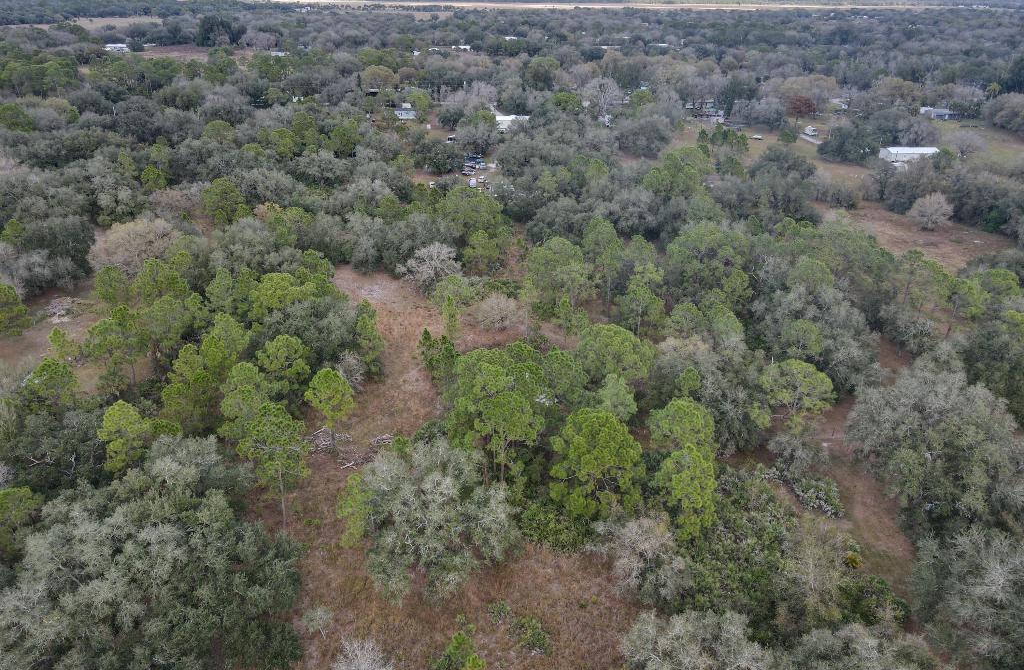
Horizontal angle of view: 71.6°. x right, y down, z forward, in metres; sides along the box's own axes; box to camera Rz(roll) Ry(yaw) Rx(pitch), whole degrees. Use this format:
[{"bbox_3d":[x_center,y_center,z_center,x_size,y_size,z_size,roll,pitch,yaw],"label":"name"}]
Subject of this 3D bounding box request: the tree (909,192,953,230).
[{"bbox_3d":[113.628,-33.353,193.368,10.600,11.000,10.600,1,26,0],"label":"tree"}]

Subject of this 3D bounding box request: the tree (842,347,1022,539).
[{"bbox_3d":[51.875,13.227,90.752,18.000,17.000,19.500,1,26,0],"label":"tree"}]

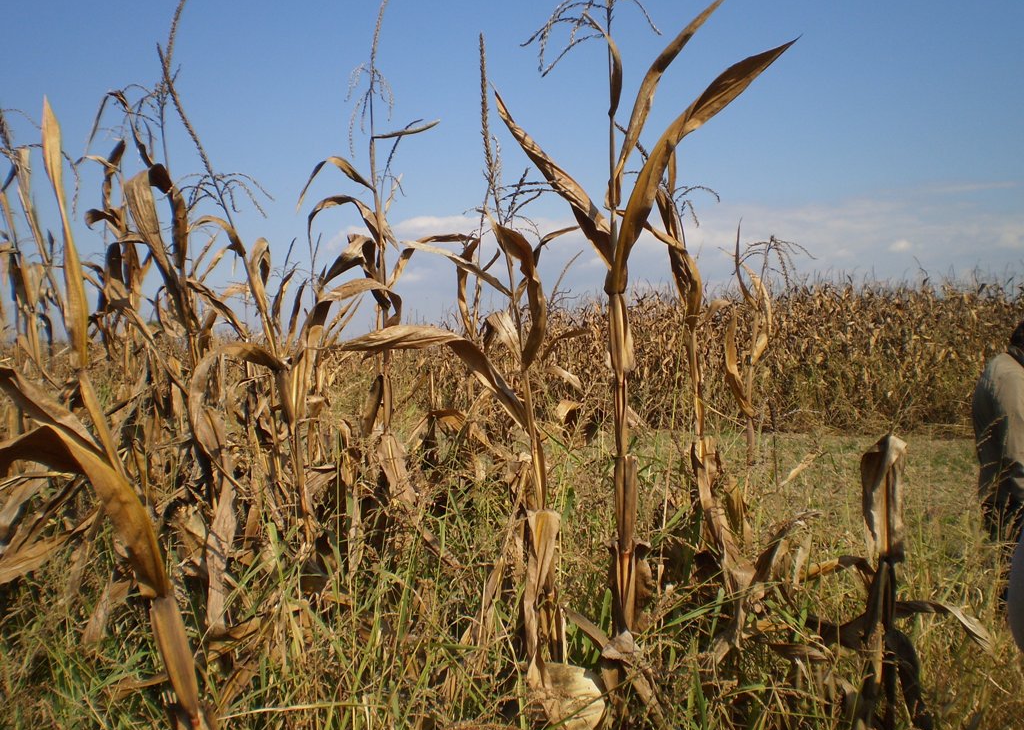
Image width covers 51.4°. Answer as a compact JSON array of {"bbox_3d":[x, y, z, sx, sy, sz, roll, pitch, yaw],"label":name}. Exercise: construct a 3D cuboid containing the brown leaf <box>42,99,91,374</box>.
[{"bbox_3d":[-0.692,-0.204,1.650,0.055,0.420,0.060,-6,1,0],"label":"brown leaf"}]

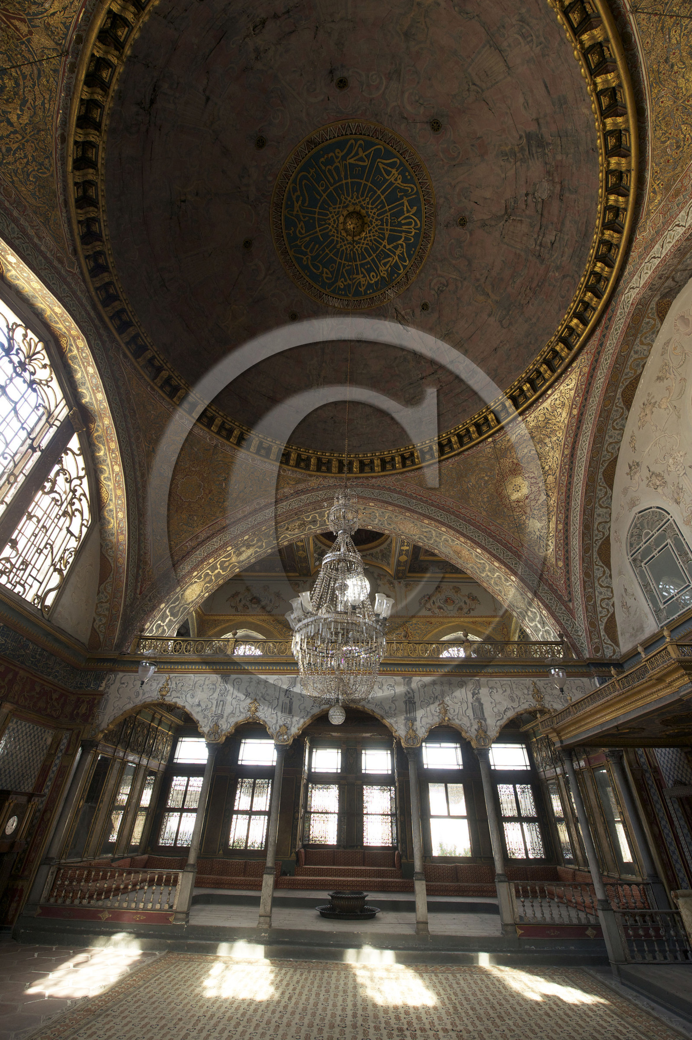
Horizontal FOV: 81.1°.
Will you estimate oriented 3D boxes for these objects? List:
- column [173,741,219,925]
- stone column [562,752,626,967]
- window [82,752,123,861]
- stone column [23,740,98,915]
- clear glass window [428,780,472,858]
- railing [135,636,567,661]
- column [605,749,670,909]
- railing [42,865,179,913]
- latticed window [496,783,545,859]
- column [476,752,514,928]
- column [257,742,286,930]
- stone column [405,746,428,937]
[{"bbox_3d":[-2.713,5.622,7.501,0.255,2.674,0.255,0,-38,2],"label":"column"},{"bbox_3d":[3.852,5.151,6.406,0.240,2.580,0.240,0,-37,2],"label":"stone column"},{"bbox_3d":[-5.214,6.151,8.716,0.119,1.768,0.561,0,-38,2],"label":"window"},{"bbox_3d":[-5.333,5.646,7.638,0.280,2.600,0.280,0,-37,2],"label":"stone column"},{"bbox_3d":[2.648,7.661,10.399,0.960,1.520,0.100,0,-37,2],"label":"clear glass window"},{"bbox_3d":[0.020,3.007,9.445,10.063,0.456,0.100,0,-38,2],"label":"railing"},{"bbox_3d":[5.277,5.610,7.265,0.255,2.674,0.255,0,-38,2],"label":"column"},{"bbox_3d":[-4.044,6.385,7.012,2.260,0.550,0.100,0,-37,2],"label":"railing"},{"bbox_3d":[4.594,7.905,10.660,0.919,1.622,0.119,0,-38,2],"label":"latticed window"},{"bbox_3d":[2.656,5.596,7.317,0.260,2.570,0.260,0,-37,2],"label":"column"},{"bbox_3d":[-1.321,5.628,7.436,0.255,2.674,0.255,0,-38,2],"label":"column"},{"bbox_3d":[1.285,5.629,7.341,0.255,2.674,0.255,0,-38,2],"label":"stone column"}]

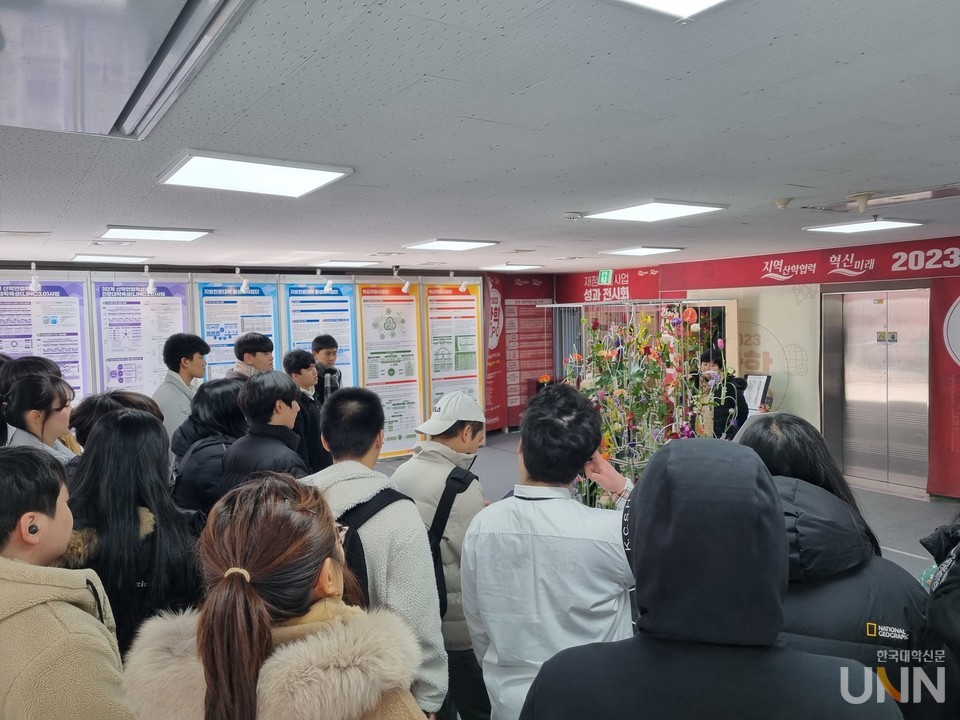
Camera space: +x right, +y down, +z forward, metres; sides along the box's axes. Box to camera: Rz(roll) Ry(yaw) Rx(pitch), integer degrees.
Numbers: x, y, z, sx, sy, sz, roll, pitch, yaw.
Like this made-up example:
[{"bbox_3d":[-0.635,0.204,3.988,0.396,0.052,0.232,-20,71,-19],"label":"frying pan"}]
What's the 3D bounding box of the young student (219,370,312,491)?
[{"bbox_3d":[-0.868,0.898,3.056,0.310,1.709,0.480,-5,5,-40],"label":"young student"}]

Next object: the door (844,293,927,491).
[{"bbox_3d":[4.379,0.305,7.729,0.060,2.050,0.960,-4,4,-34],"label":"door"}]

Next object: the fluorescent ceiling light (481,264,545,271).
[{"bbox_3d":[0.420,-1.197,9.318,0.610,0.040,0.610,-4,5,-33],"label":"fluorescent ceiling light"}]

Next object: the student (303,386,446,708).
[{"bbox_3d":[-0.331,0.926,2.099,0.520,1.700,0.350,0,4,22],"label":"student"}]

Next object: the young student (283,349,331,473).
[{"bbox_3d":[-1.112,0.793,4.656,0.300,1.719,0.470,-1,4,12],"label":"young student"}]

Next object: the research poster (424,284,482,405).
[{"bbox_3d":[-0.359,0.091,10.304,0.900,2.320,0.020,-4,4,-34],"label":"research poster"}]

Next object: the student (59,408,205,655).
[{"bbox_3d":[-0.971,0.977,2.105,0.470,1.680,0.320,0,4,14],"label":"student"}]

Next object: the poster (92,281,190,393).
[{"bbox_3d":[-3.703,0.308,8.048,0.930,2.320,0.020,-4,4,-34],"label":"poster"}]

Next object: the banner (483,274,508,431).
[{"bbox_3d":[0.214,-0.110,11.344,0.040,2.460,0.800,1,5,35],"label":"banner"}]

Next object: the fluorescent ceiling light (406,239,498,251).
[{"bbox_3d":[-0.257,-0.999,6.405,0.610,0.040,0.610,-4,4,-34],"label":"fluorescent ceiling light"}]

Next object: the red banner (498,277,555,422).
[{"bbox_3d":[0.840,-0.132,11.804,0.990,2.450,0.030,-4,4,-34],"label":"red banner"}]

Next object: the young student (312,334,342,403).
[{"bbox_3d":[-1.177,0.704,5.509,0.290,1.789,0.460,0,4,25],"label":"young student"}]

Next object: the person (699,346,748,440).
[{"bbox_3d":[1.891,0.709,5.746,0.460,1.600,0.340,1,4,40],"label":"person"}]

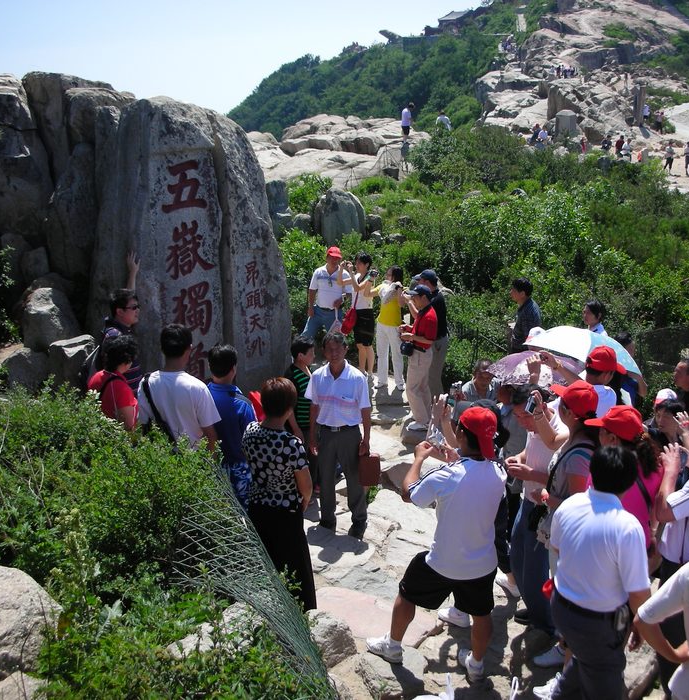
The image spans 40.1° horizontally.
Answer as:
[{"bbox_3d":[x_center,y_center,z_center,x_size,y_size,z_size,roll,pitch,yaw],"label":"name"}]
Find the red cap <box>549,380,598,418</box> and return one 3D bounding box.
[{"bbox_3d":[1.377,0.296,5.650,0.280,0.160,0.190,23,23,22],"label":"red cap"}]

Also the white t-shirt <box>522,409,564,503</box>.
[{"bbox_3d":[1.338,0.699,6.250,0.300,0.660,0.500,-4,15,-14],"label":"white t-shirt"}]

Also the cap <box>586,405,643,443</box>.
[{"bbox_3d":[1.374,0.371,4.800,0.280,0.140,0.180,19,19,24],"label":"cap"}]

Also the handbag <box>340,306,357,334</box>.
[{"bbox_3d":[0.050,-0.370,11.800,0.240,0.340,0.130,5,13,23],"label":"handbag"}]

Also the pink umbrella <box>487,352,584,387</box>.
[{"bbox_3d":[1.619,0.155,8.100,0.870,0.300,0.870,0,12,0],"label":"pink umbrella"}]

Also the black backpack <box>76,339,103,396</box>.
[{"bbox_3d":[-1.736,0.180,6.600,0.210,0.460,0.300,-5,13,-21],"label":"black backpack"}]

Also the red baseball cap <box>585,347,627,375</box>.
[{"bbox_3d":[1.727,0.069,6.250,0.270,0.140,0.180,8,9,-16],"label":"red baseball cap"}]

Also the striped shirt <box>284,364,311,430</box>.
[{"bbox_3d":[-0.358,0.385,7.800,0.270,0.600,0.420,2,12,11],"label":"striped shirt"}]

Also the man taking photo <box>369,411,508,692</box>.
[{"bbox_3d":[0.525,1.114,5.272,0.680,1.660,0.660,-7,16,-26],"label":"man taking photo"}]

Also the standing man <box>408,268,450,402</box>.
[{"bbox_3d":[1.015,-0.123,11.403,0.480,1.740,0.520,8,16,29],"label":"standing man"}]

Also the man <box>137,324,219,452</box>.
[{"bbox_3d":[-1.091,0.660,6.277,0.520,1.700,0.320,3,14,11],"label":"man"}]

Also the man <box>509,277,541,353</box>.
[{"bbox_3d":[1.706,0.141,8.900,0.350,1.680,0.470,5,13,22],"label":"man"}]

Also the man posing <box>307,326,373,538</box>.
[{"bbox_3d":[-0.039,0.678,7.408,0.580,1.690,0.320,-2,14,-7],"label":"man posing"}]

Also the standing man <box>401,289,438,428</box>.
[{"bbox_3d":[0.841,0.078,10.700,0.420,1.680,0.500,-1,12,-3],"label":"standing man"}]

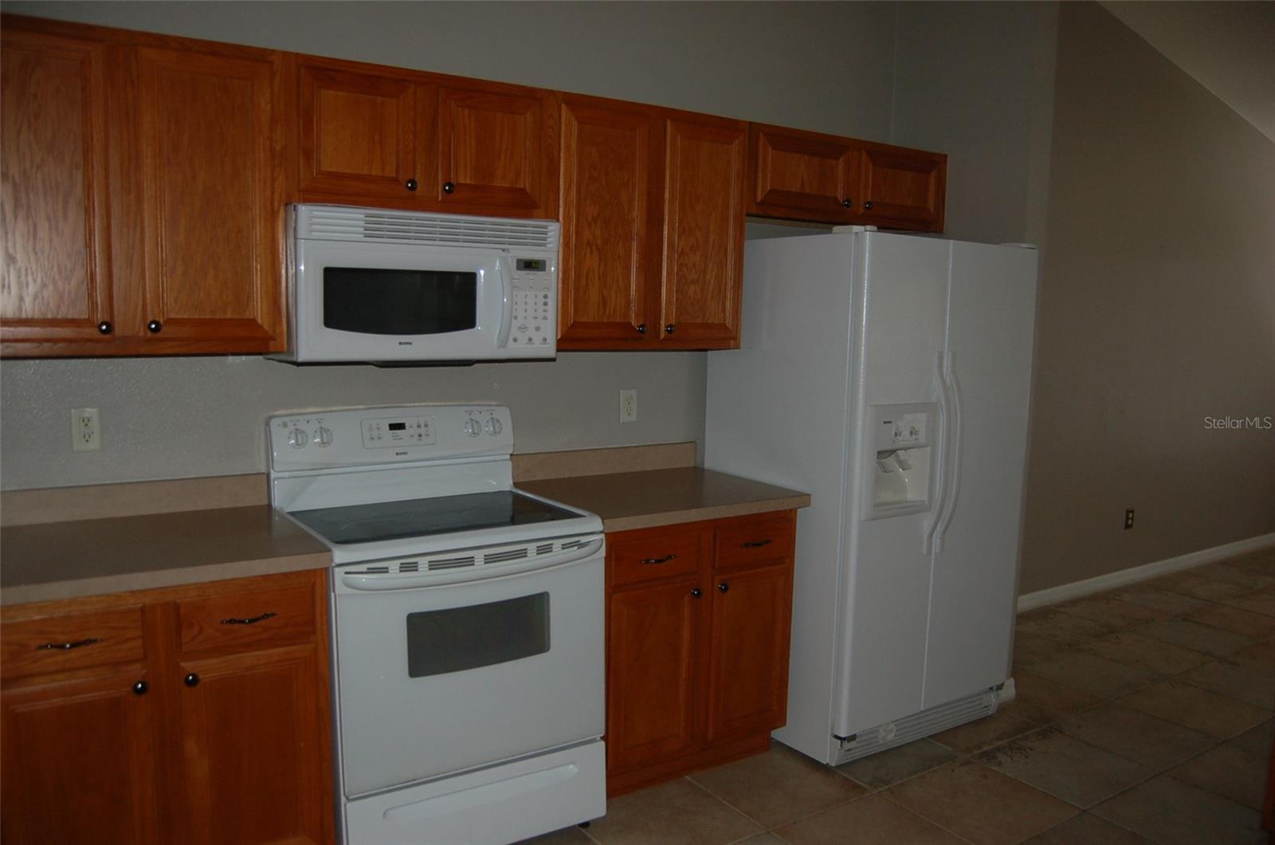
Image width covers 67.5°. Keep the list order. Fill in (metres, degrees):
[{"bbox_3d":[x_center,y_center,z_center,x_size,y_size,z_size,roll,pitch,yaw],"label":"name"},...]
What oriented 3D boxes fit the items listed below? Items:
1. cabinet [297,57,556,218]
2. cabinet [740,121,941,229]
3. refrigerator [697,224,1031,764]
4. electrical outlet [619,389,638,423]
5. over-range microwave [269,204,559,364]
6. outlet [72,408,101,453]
[{"bbox_3d":[-0.654,-0.787,2.771,0.776,0.395,0.324,-3,8,-32],"label":"cabinet"},{"bbox_3d":[0.725,-0.903,3.632,1.008,0.311,0.324,-3,8,-32],"label":"cabinet"},{"bbox_3d":[0.854,0.216,3.564,0.868,1.766,0.825,-3,8,-32],"label":"refrigerator"},{"bbox_3d":[-0.028,-0.059,3.453,0.070,0.115,0.010,-3,8,-32],"label":"electrical outlet"},{"bbox_3d":[-0.650,-0.383,2.764,0.750,0.404,0.431,-3,8,-32],"label":"over-range microwave"},{"bbox_3d":[-1.471,0.020,2.545,0.070,0.115,0.010,-3,8,-32],"label":"outlet"}]

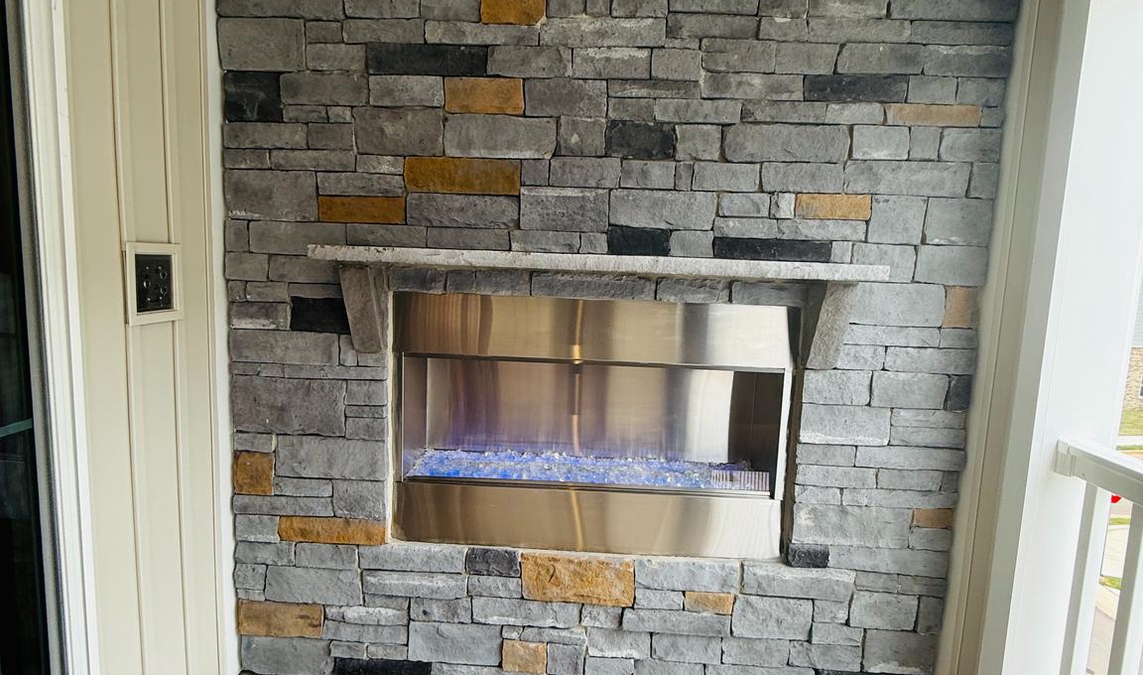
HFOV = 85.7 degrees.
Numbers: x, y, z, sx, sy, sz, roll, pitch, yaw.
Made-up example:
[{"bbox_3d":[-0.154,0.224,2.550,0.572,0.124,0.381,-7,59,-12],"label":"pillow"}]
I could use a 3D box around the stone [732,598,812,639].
[{"bbox_3d":[0.639,0.894,1.997,0.244,0.128,0.060,2,6,2],"label":"stone"}]

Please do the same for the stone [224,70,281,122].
[{"bbox_3d":[-0.948,-0.720,1.858,0.173,0.145,0.060,2,7,2],"label":"stone"}]

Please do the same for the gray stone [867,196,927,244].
[{"bbox_3d":[0.966,-0.350,1.852,0.160,0.139,0.060,2,7,2],"label":"gray stone"}]

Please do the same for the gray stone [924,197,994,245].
[{"bbox_3d":[1.121,-0.337,1.803,0.191,0.131,0.055,2,7,2],"label":"gray stone"}]

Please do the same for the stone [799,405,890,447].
[{"bbox_3d":[0.838,0.267,1.923,0.269,0.119,0.060,2,6,2],"label":"stone"}]

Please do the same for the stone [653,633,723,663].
[{"bbox_3d":[0.372,0.984,1.988,0.213,0.088,0.070,2,7,2],"label":"stone"}]

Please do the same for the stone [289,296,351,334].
[{"bbox_3d":[-0.750,-0.070,1.914,0.214,0.107,0.070,2,7,2],"label":"stone"}]

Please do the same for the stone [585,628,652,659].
[{"bbox_3d":[0.154,0.978,2.003,0.202,0.097,0.070,2,7,2],"label":"stone"}]

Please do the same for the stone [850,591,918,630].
[{"bbox_3d":[0.980,0.858,1.957,0.208,0.115,0.060,2,7,2],"label":"stone"}]

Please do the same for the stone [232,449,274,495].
[{"bbox_3d":[-0.997,0.426,1.963,0.126,0.135,0.055,2,7,2],"label":"stone"}]

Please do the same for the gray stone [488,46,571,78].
[{"bbox_3d":[-0.117,-0.790,1.786,0.237,0.080,0.055,2,7,2],"label":"gray stone"}]

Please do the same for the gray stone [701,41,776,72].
[{"bbox_3d":[0.476,-0.800,1.779,0.205,0.086,0.070,2,7,2],"label":"gray stone"}]

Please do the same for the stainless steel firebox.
[{"bbox_3d":[0.059,0.259,2.107,1.234,0.800,0.360,2,7,2],"label":"stainless steel firebox"}]

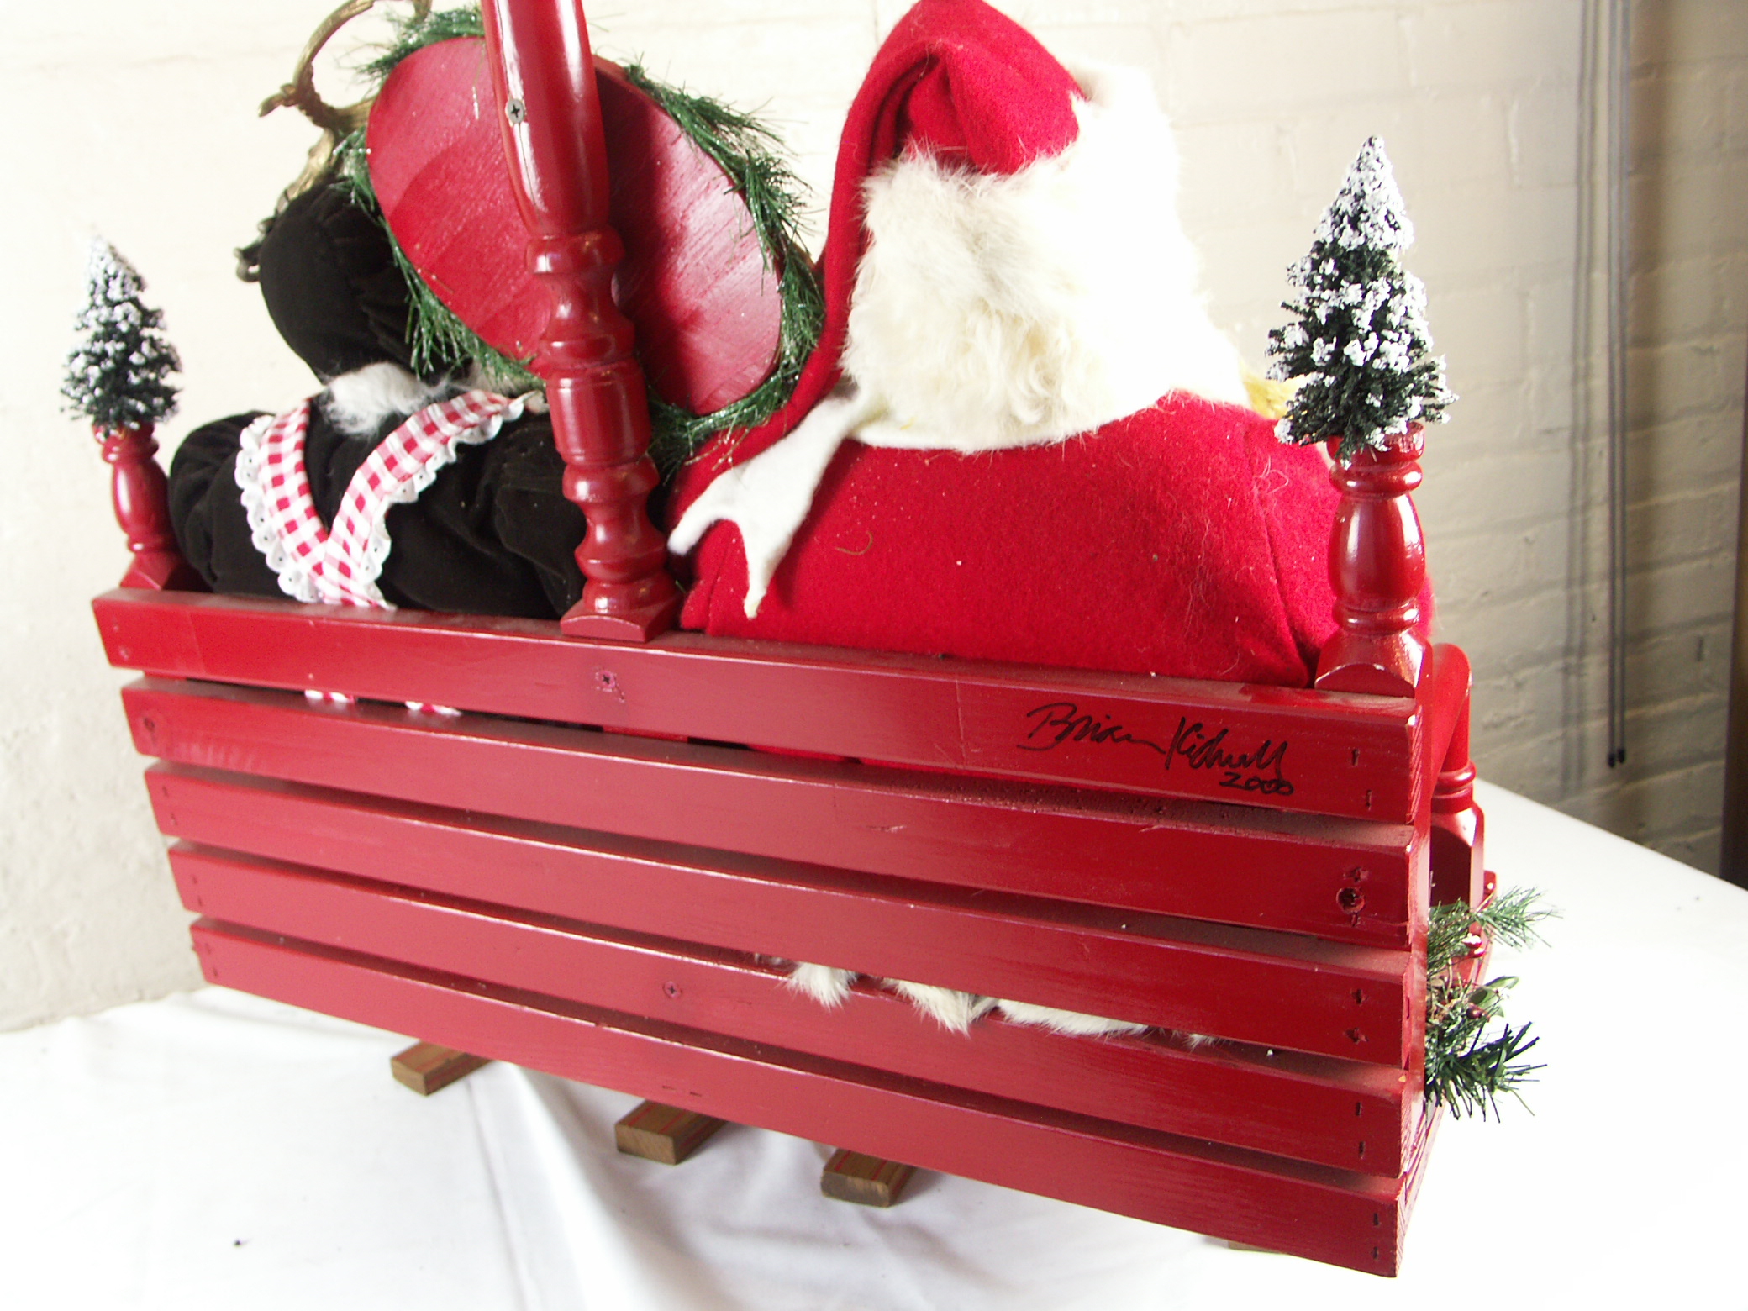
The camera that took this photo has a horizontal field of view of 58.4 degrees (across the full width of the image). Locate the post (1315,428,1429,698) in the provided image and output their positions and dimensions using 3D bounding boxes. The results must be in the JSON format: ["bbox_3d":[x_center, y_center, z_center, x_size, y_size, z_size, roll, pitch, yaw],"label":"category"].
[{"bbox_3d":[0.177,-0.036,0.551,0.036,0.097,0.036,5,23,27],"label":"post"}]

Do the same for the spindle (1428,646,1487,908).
[{"bbox_3d":[0.279,0.060,0.769,0.037,0.135,0.037,5,23,27],"label":"spindle"}]

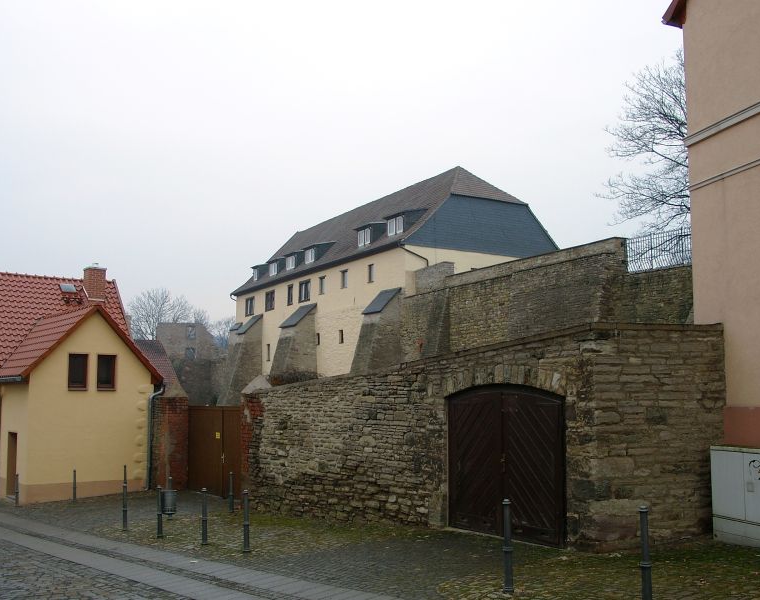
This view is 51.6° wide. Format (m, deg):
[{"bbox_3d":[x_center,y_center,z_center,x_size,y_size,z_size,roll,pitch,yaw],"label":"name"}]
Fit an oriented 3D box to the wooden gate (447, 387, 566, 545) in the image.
[{"bbox_3d":[1.895,2.432,11.700,0.300,2.333,3.115,3,-7,-24],"label":"wooden gate"}]

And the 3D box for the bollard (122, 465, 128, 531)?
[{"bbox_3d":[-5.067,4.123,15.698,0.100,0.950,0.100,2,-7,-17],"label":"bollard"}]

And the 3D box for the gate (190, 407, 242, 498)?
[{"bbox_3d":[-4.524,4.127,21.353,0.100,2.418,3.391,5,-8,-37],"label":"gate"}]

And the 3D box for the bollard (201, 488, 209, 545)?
[{"bbox_3d":[-2.870,3.562,12.936,0.100,0.900,0.100,1,-6,-12],"label":"bollard"}]

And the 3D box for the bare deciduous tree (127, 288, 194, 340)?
[{"bbox_3d":[-19.198,5.000,67.863,6.200,12.081,6.200,2,-7,-16],"label":"bare deciduous tree"}]

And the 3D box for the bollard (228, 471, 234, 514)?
[{"bbox_3d":[-3.365,4.391,17.917,0.100,0.900,0.100,1,-6,-10],"label":"bollard"}]

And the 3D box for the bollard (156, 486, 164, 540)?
[{"bbox_3d":[-3.940,3.811,14.140,0.100,0.900,0.100,2,-7,-15],"label":"bollard"}]

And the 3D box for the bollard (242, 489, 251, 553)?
[{"bbox_3d":[-1.987,3.317,11.787,0.100,0.900,0.100,1,-6,-9],"label":"bollard"}]

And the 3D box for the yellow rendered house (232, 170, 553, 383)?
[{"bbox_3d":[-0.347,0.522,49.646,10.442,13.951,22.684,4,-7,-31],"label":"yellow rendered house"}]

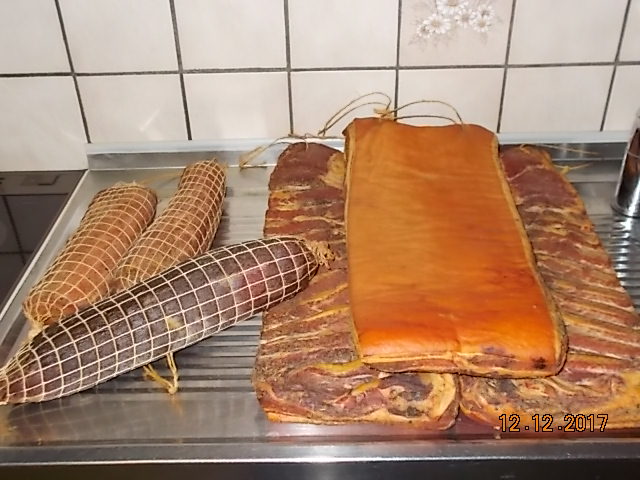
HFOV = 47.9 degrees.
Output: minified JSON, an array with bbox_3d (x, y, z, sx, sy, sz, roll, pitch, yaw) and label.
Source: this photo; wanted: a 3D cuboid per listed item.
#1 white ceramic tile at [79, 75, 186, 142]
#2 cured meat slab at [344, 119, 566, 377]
[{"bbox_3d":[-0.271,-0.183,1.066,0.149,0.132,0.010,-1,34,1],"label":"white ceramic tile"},{"bbox_3d":[0.132,-0.025,0.852,0.197,0.048,0.472,-1,34,1],"label":"cured meat slab"}]

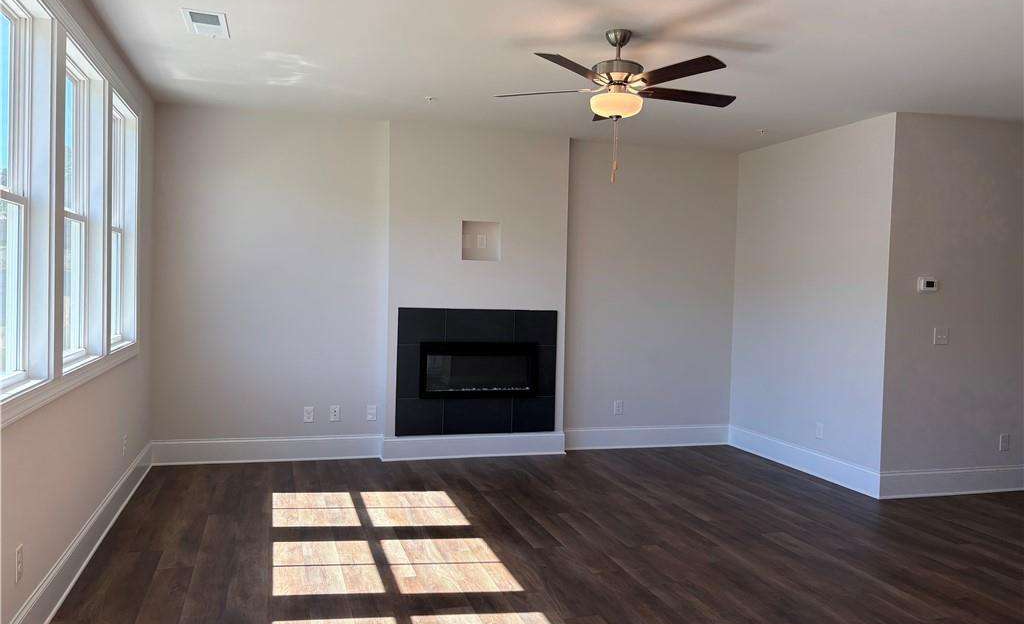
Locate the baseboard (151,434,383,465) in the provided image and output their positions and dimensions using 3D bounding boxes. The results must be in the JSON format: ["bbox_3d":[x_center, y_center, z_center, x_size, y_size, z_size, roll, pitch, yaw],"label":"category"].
[{"bbox_3d":[-1.913,1.094,6.108,1.757,0.187,0.025,1,2,-17],"label":"baseboard"}]

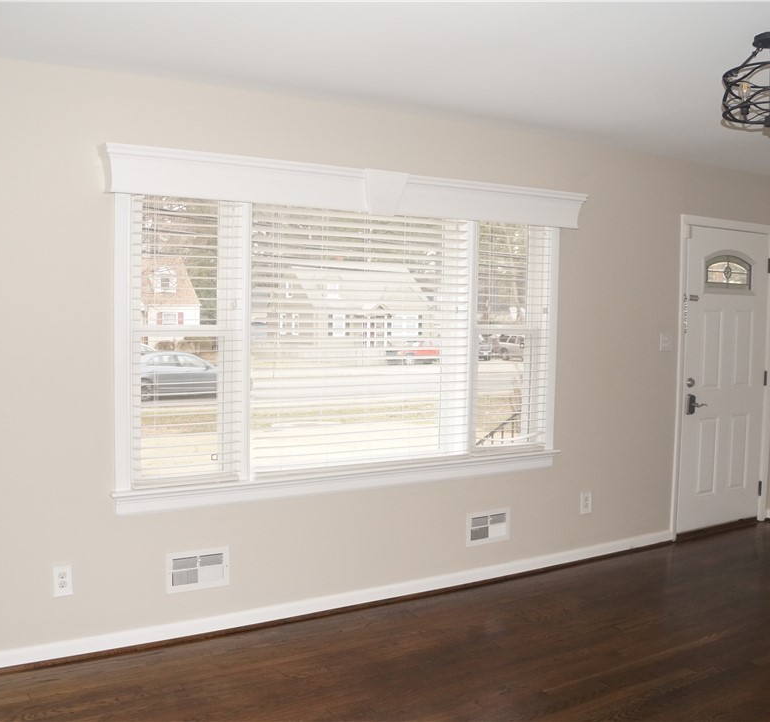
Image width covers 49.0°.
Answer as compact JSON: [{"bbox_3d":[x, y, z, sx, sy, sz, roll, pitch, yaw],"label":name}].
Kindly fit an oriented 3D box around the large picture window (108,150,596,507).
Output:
[{"bbox_3d":[-0.036,-0.126,4.087,2.596,1.527,0.158,-1,4,-31],"label":"large picture window"}]

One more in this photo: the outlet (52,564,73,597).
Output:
[{"bbox_3d":[-1.336,0.916,3.509,0.074,0.121,0.012,-1,4,-31],"label":"outlet"}]

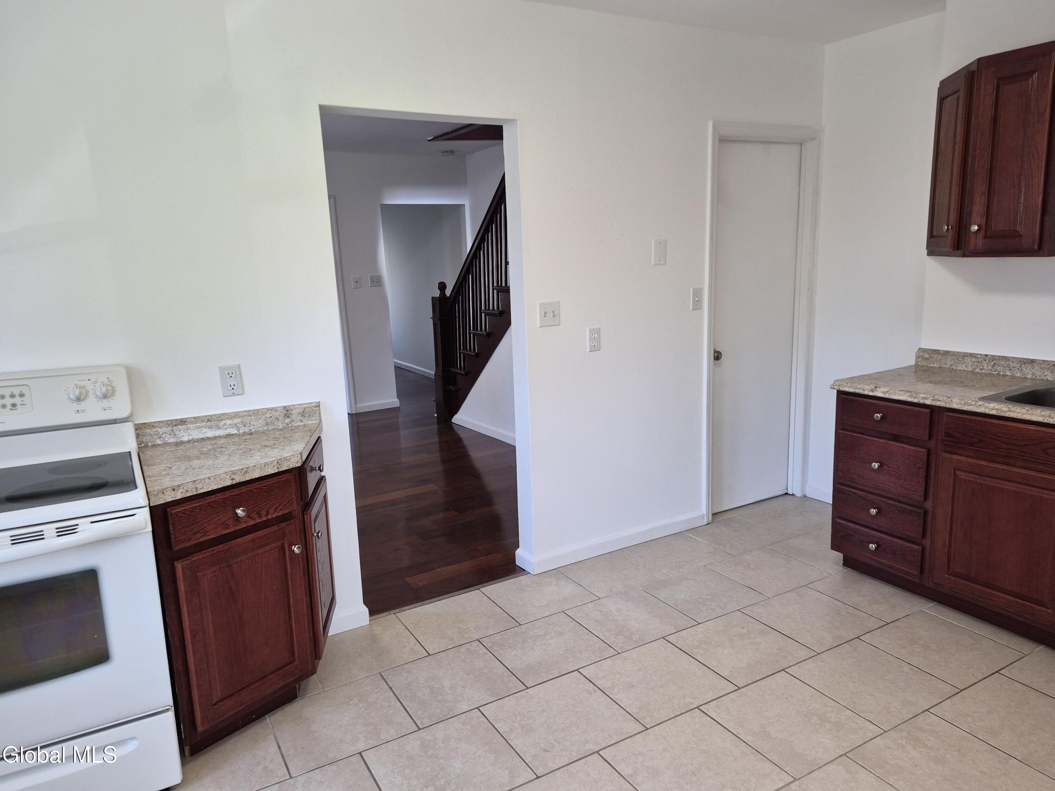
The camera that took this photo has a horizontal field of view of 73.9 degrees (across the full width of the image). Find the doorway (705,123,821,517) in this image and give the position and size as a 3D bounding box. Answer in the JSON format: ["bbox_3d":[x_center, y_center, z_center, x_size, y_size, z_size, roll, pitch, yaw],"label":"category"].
[{"bbox_3d":[1.292,-0.399,3.978,0.833,2.153,0.151,-8,12,-29],"label":"doorway"}]

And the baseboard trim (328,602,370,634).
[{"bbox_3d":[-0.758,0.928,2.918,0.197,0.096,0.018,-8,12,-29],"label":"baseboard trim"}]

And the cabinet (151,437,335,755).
[{"bbox_3d":[-0.916,0.643,2.431,0.622,0.852,0.607,-10,13,-34],"label":"cabinet"}]

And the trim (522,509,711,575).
[{"bbox_3d":[0.477,0.734,3.691,1.139,0.096,0.145,-8,12,-29],"label":"trim"}]

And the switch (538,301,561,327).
[{"bbox_3d":[0.106,-0.371,3.208,0.115,0.114,0.013,-8,12,-29],"label":"switch"}]

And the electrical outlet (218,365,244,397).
[{"bbox_3d":[-1.081,-0.053,2.566,0.072,0.114,0.010,-8,12,-29],"label":"electrical outlet"}]

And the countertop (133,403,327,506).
[{"bbox_3d":[-0.928,0.167,2.335,0.636,0.119,0.622,-8,12,-29],"label":"countertop"}]

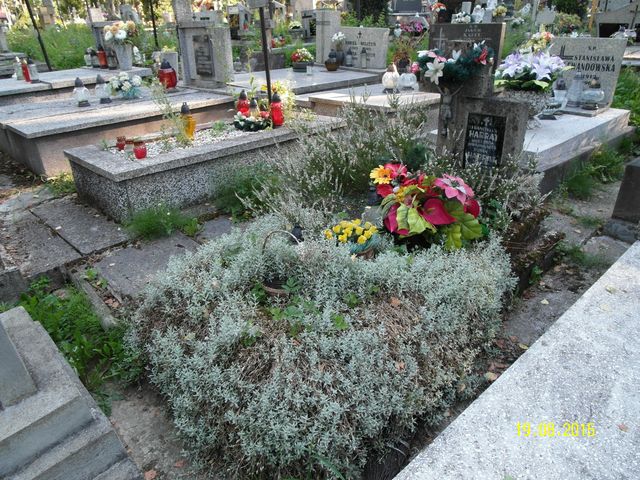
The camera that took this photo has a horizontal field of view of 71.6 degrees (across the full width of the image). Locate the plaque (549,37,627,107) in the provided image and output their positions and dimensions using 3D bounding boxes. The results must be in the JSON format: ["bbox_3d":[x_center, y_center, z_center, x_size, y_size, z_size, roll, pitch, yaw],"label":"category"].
[{"bbox_3d":[2.930,-1.884,4.957,0.090,0.676,0.760,-24,35,-39],"label":"plaque"}]

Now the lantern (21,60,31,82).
[{"bbox_3d":[-3.264,-1.878,4.925,0.080,0.250,0.080,-2,27,0],"label":"lantern"}]

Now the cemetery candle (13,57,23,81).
[{"bbox_3d":[-3.431,-1.943,5.041,0.100,0.235,0.100,-2,27,0],"label":"cemetery candle"}]

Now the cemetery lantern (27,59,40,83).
[{"bbox_3d":[-3.821,-2.255,5.900,0.145,0.290,0.145,1,27,0],"label":"cemetery lantern"}]

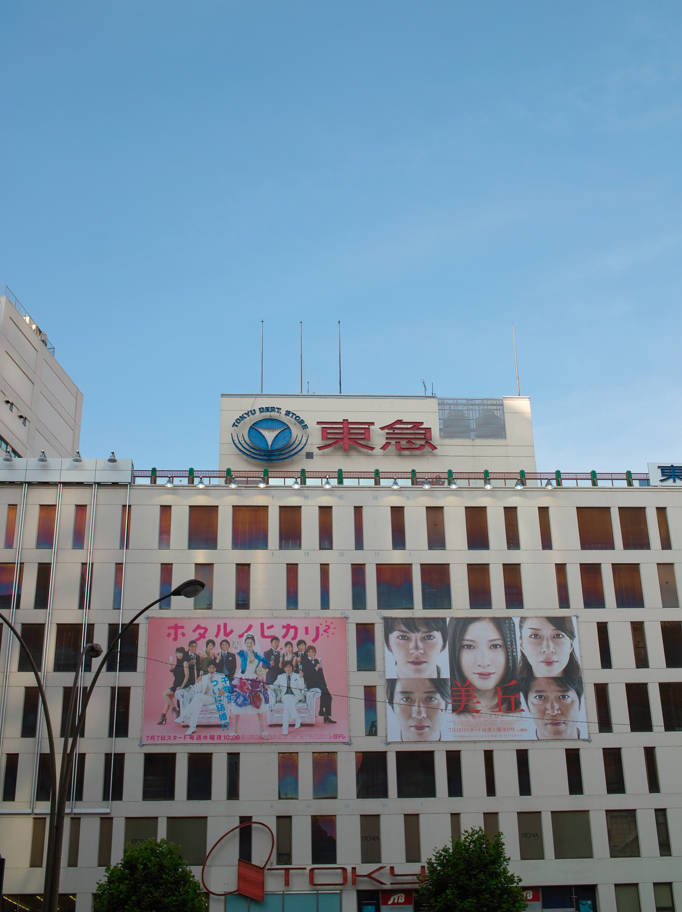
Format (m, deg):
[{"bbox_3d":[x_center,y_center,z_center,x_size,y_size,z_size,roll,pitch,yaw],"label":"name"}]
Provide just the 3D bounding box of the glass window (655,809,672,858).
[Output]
[{"bbox_3d":[18.202,21.268,65.780,0.648,2.513,0.150,0,-23,-3],"label":"glass window"}]

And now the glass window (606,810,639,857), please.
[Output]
[{"bbox_3d":[16.744,22.387,69.097,1.827,2.671,0.150,0,-23,-4],"label":"glass window"}]

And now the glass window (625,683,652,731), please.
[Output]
[{"bbox_3d":[17.745,14.948,69.409,1.371,2.875,0.200,0,-20,-4],"label":"glass window"}]

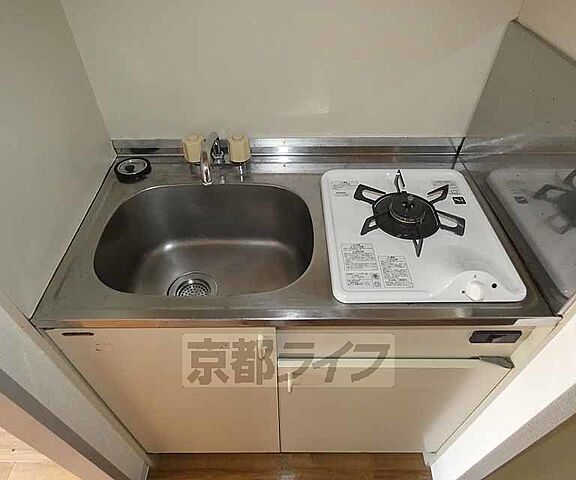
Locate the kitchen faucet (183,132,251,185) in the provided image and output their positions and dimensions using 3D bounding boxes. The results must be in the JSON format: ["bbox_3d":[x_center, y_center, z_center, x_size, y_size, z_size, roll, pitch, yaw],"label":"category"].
[{"bbox_3d":[-0.165,-0.169,0.775,0.160,0.135,0.188,0,46,-1],"label":"kitchen faucet"}]

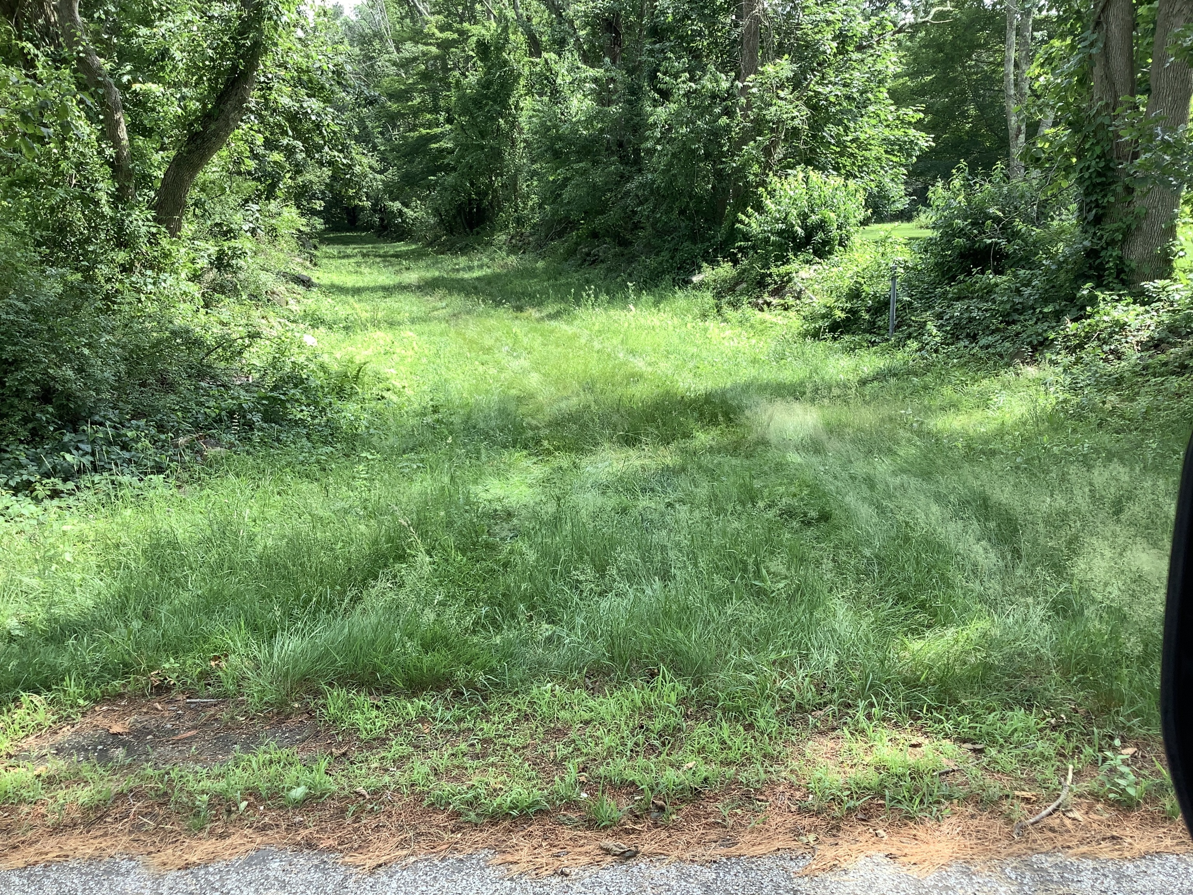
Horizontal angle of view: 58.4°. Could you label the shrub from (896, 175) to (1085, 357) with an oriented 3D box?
[{"bbox_3d":[4.681,-2.263,12.611,2.200,1.970,1.900,0,13,0],"label":"shrub"}]

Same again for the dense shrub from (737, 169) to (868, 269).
[{"bbox_3d":[3.332,-3.643,17.323,2.100,1.730,1.900,0,13,0],"label":"dense shrub"}]

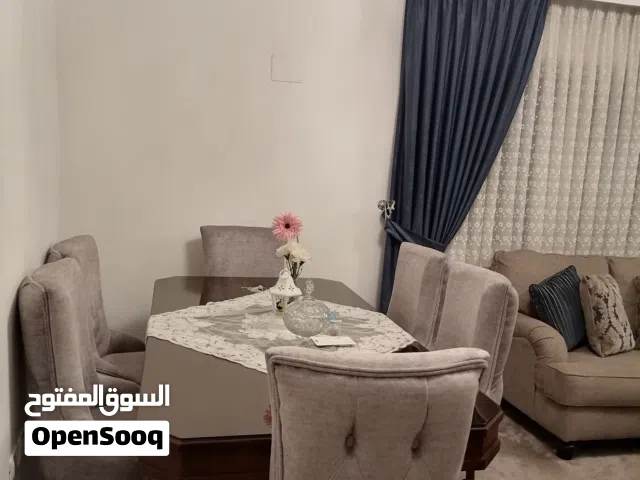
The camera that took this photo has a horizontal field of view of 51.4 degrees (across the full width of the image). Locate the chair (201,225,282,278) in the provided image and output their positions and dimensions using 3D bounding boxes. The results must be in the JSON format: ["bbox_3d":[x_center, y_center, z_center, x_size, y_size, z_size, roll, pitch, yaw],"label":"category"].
[{"bbox_3d":[-0.407,0.466,3.656,0.505,1.010,0.610,1,8,-13],"label":"chair"}]

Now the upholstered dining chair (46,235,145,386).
[{"bbox_3d":[-0.873,0.533,2.978,0.610,1.010,0.505,1,8,-13],"label":"upholstered dining chair"}]

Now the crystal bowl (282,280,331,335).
[{"bbox_3d":[-0.057,0.258,2.564,0.180,0.200,0.180,3,7,0],"label":"crystal bowl"}]

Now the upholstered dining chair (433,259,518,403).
[{"bbox_3d":[0.376,0.629,2.691,0.610,1.010,0.505,1,8,-13],"label":"upholstered dining chair"}]

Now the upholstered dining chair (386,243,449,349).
[{"bbox_3d":[0.246,0.547,3.272,0.610,1.010,0.505,1,8,-13],"label":"upholstered dining chair"}]

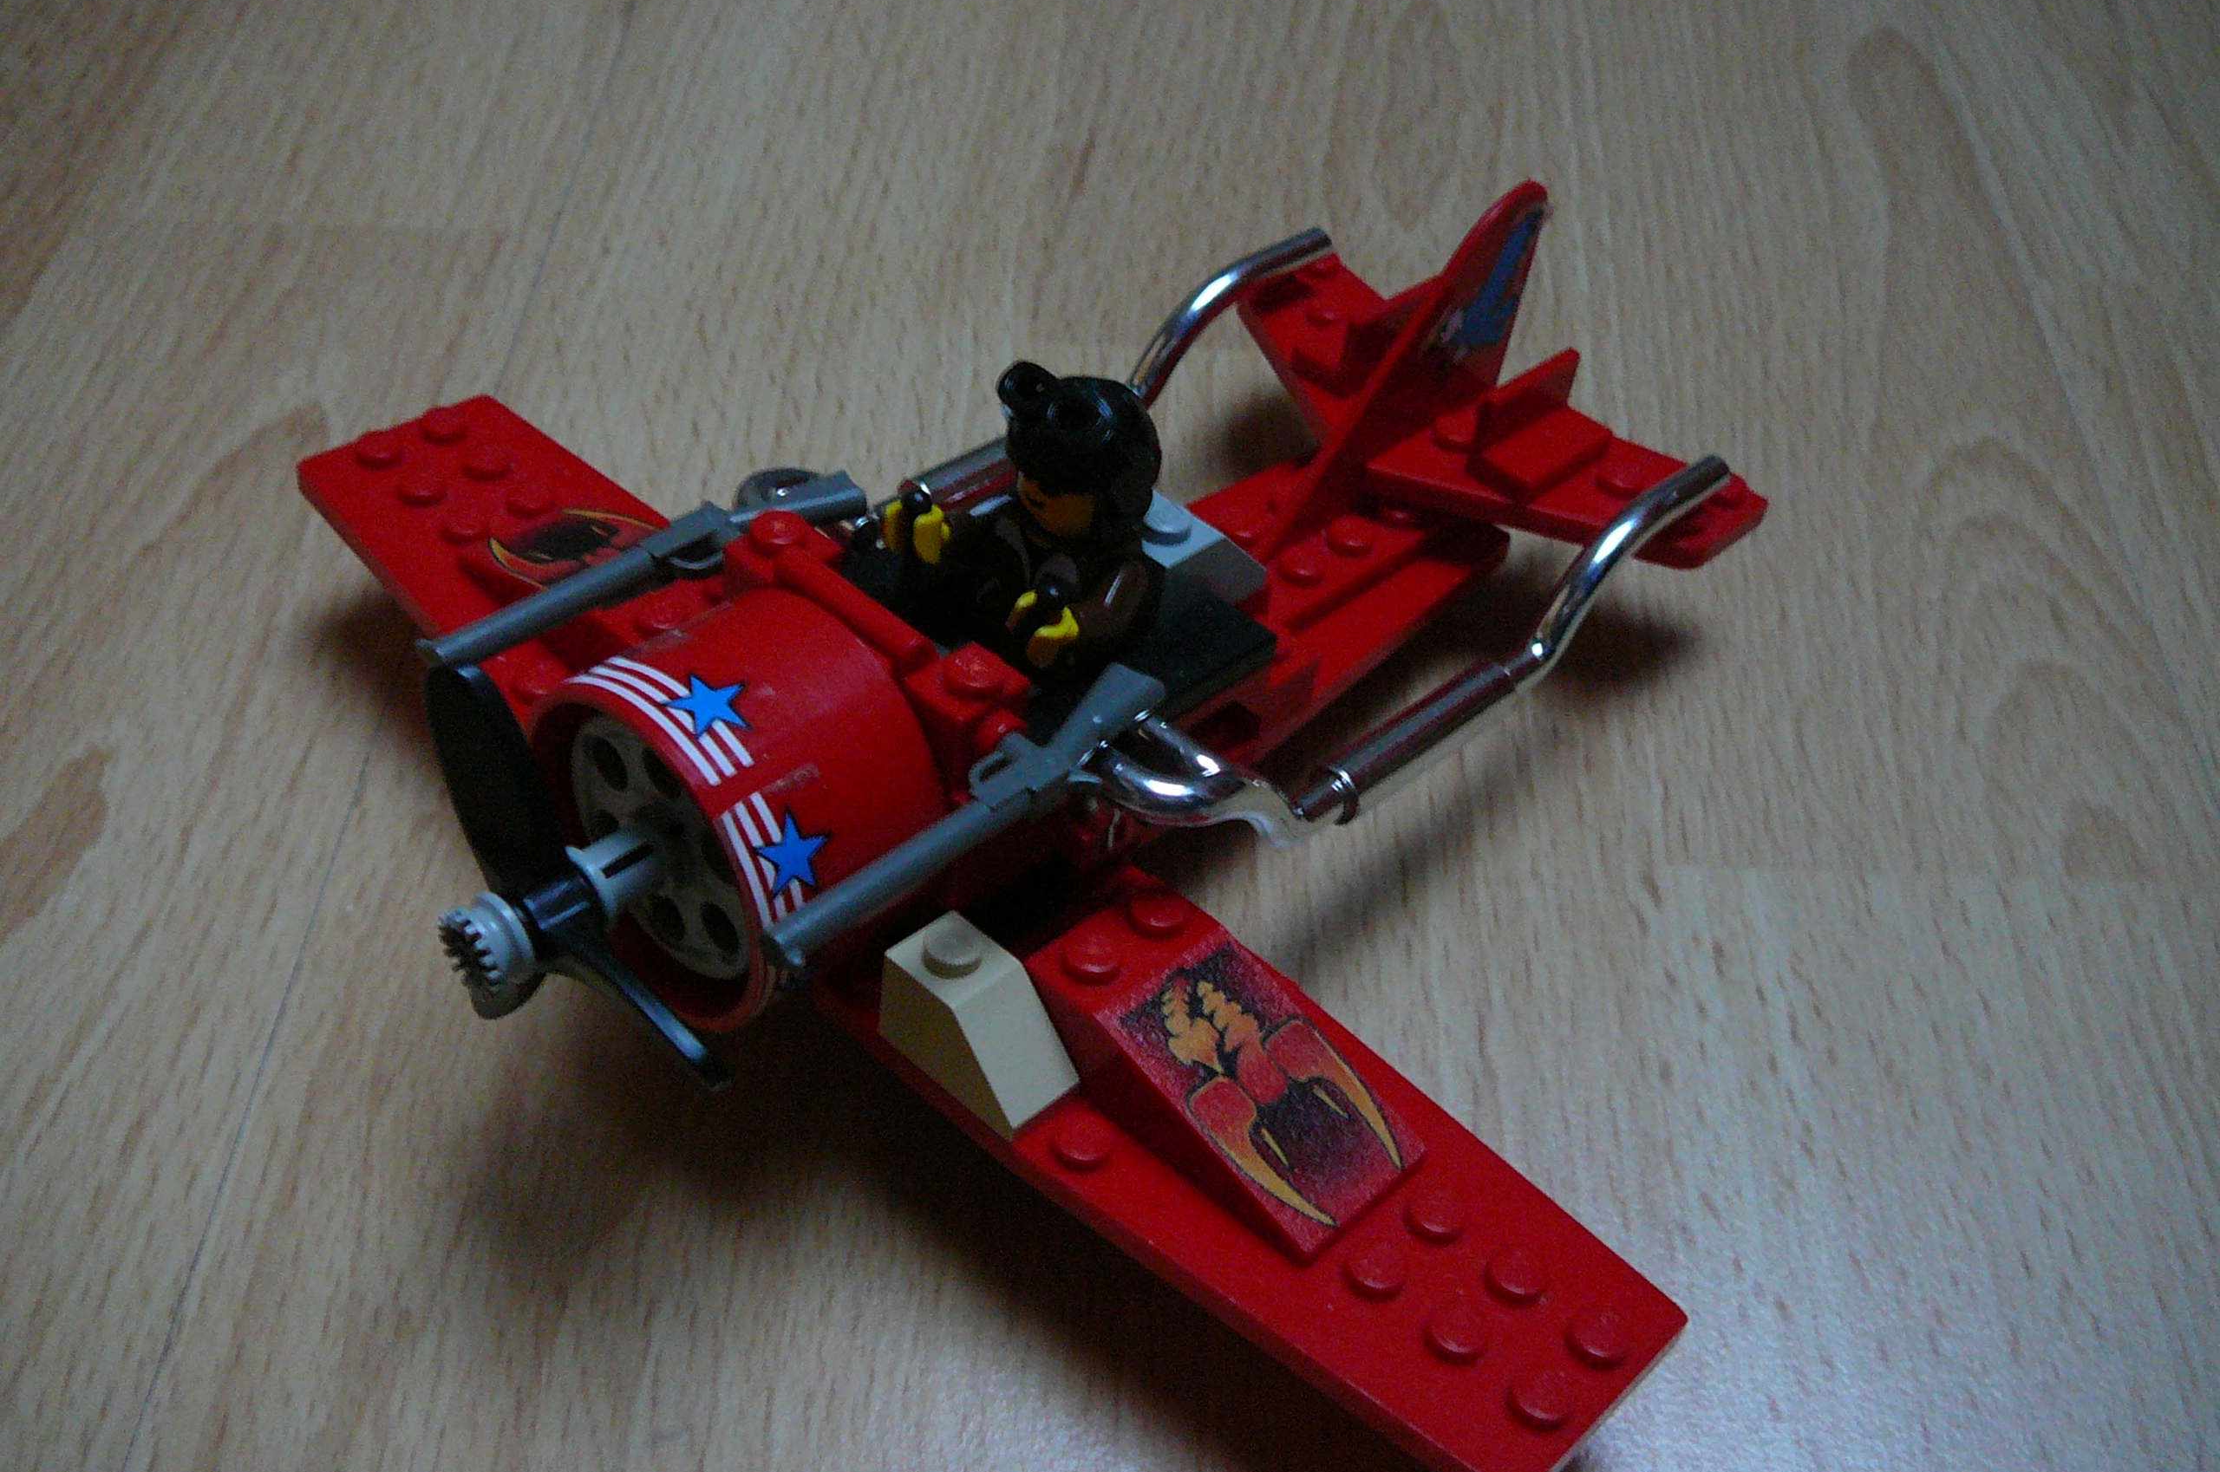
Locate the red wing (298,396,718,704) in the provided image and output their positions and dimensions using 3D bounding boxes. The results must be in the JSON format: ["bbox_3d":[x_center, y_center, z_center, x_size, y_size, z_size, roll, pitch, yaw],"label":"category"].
[{"bbox_3d":[-0.054,-0.018,0.226,0.066,0.015,0.032,37,48,27],"label":"red wing"}]

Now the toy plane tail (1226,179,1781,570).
[{"bbox_3d":[0.034,-0.040,0.235,0.064,0.033,0.048,36,48,27],"label":"toy plane tail"}]

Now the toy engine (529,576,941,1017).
[{"bbox_3d":[-0.031,0.006,0.186,0.032,0.032,0.020,36,48,27],"label":"toy engine"}]

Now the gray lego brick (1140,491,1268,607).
[{"bbox_3d":[0.005,-0.018,0.215,0.016,0.007,0.015,36,48,27],"label":"gray lego brick"}]

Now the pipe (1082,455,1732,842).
[{"bbox_3d":[0.031,-0.010,0.216,0.015,0.015,0.090,36,48,27],"label":"pipe"}]

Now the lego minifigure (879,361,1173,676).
[{"bbox_3d":[-0.006,-0.016,0.199,0.023,0.036,0.023,36,48,27],"label":"lego minifigure"}]

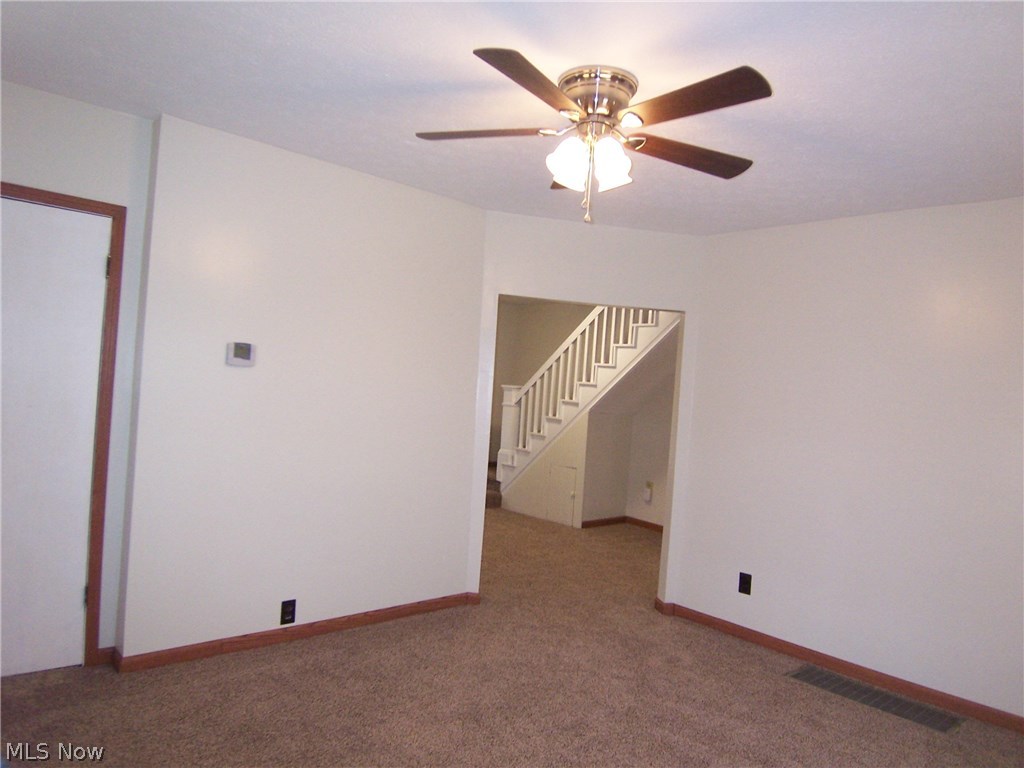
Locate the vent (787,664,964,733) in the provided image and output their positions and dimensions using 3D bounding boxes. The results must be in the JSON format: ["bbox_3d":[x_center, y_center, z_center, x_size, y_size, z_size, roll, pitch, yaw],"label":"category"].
[{"bbox_3d":[1.736,1.496,3.275,0.244,0.015,0.701,4,0,-44],"label":"vent"}]

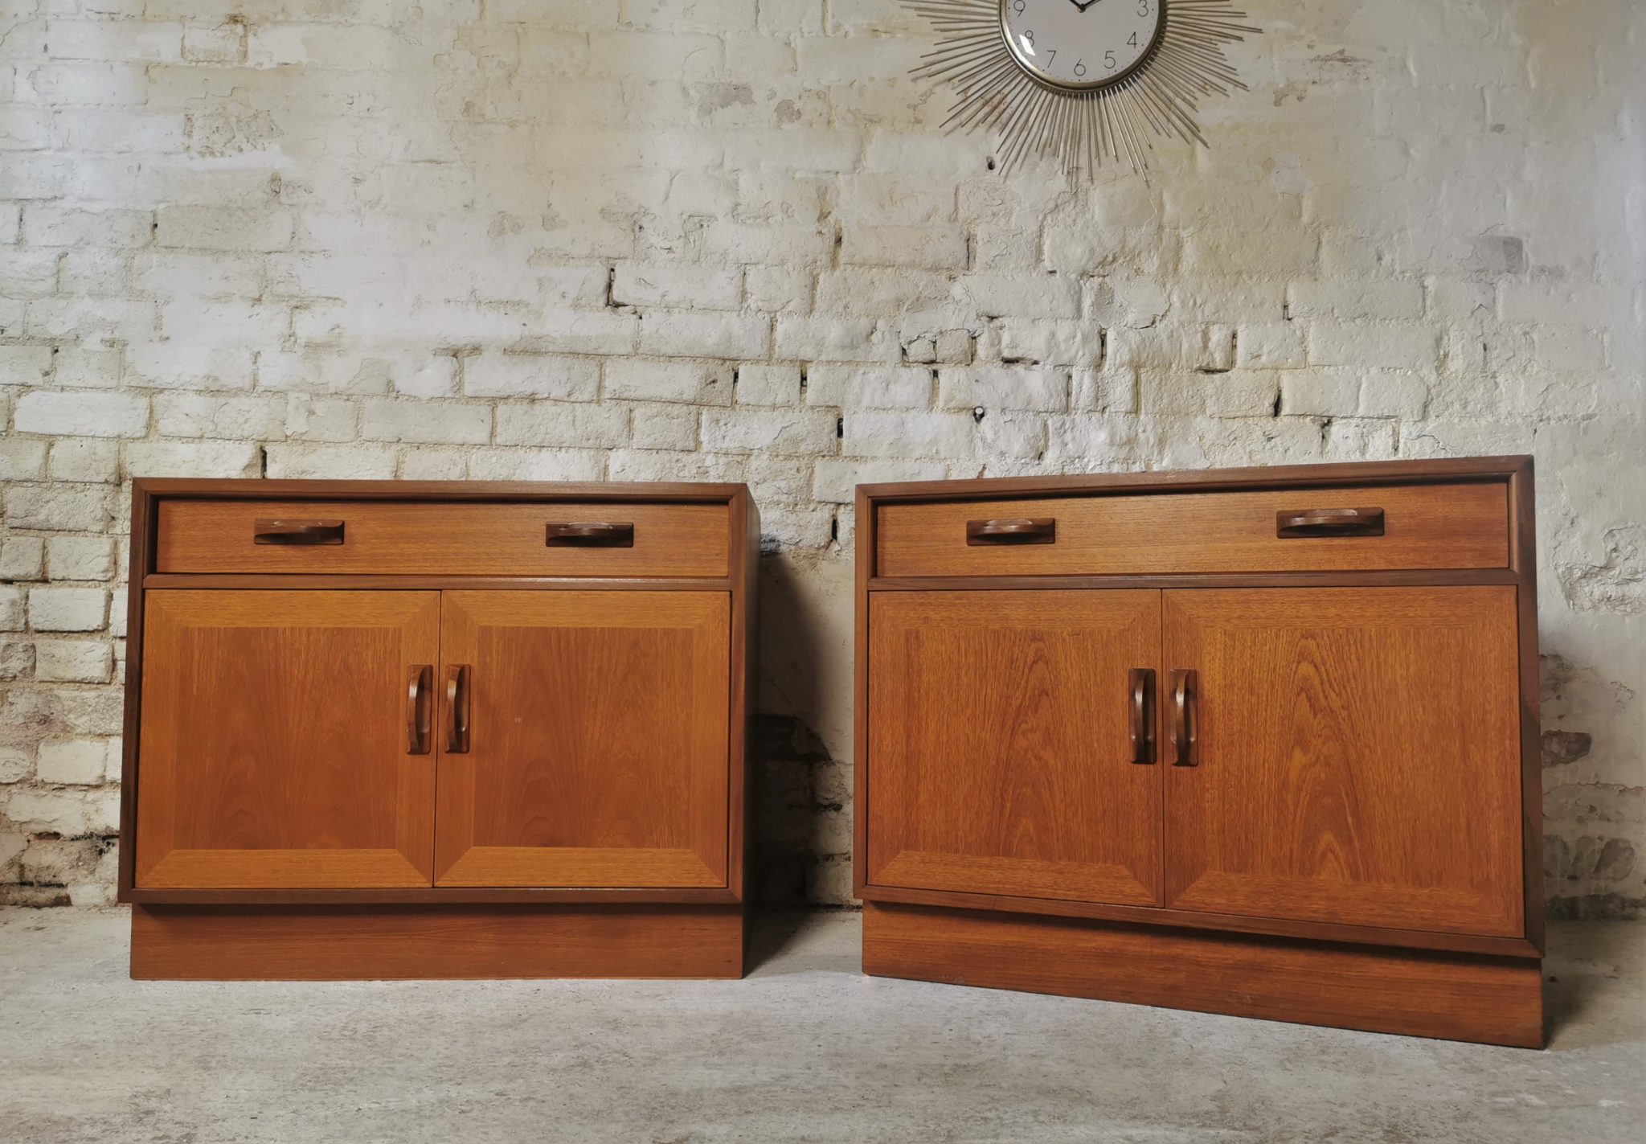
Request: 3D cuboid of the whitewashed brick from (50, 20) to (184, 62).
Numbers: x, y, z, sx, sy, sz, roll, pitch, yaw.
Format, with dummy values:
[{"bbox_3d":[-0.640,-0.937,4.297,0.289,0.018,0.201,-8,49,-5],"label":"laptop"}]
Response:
[{"bbox_3d":[-1.265,-0.943,2.343,0.242,0.070,0.105,1,-3,0],"label":"whitewashed brick"}]

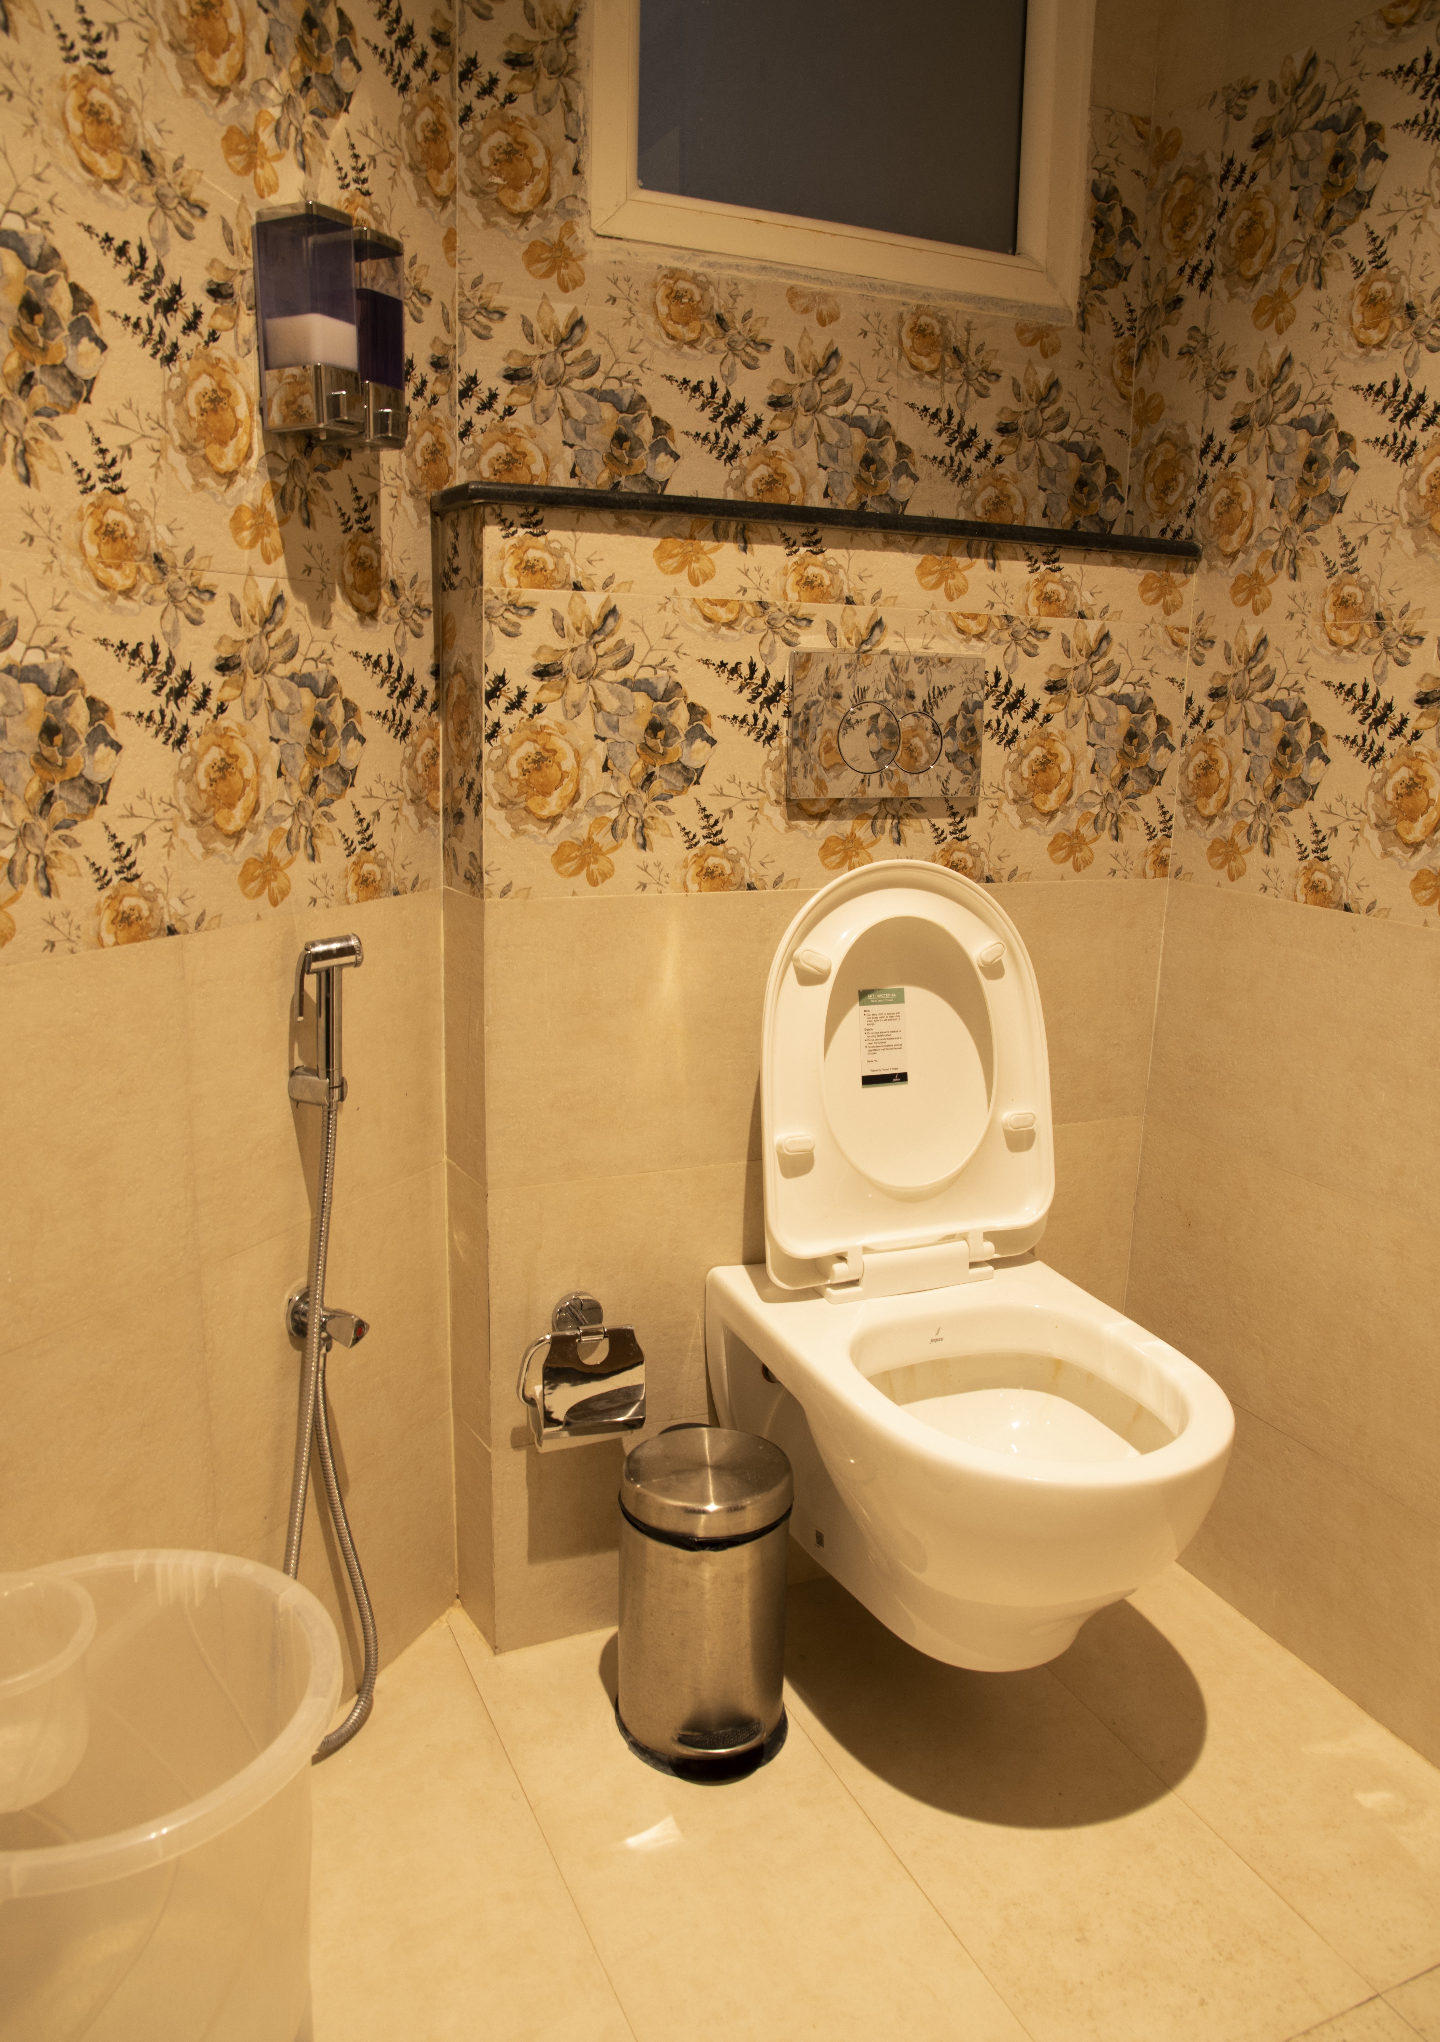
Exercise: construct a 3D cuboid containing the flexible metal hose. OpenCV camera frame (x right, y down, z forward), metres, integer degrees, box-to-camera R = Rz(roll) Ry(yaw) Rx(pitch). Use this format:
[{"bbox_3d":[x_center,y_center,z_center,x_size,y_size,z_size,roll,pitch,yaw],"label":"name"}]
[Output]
[{"bbox_3d":[-0.376,0.401,1.391,0.065,0.677,0.144,8,14,25],"label":"flexible metal hose"}]

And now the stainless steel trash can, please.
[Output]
[{"bbox_3d":[-0.015,0.589,1.480,0.179,0.296,0.199,-1,13,-11],"label":"stainless steel trash can"}]

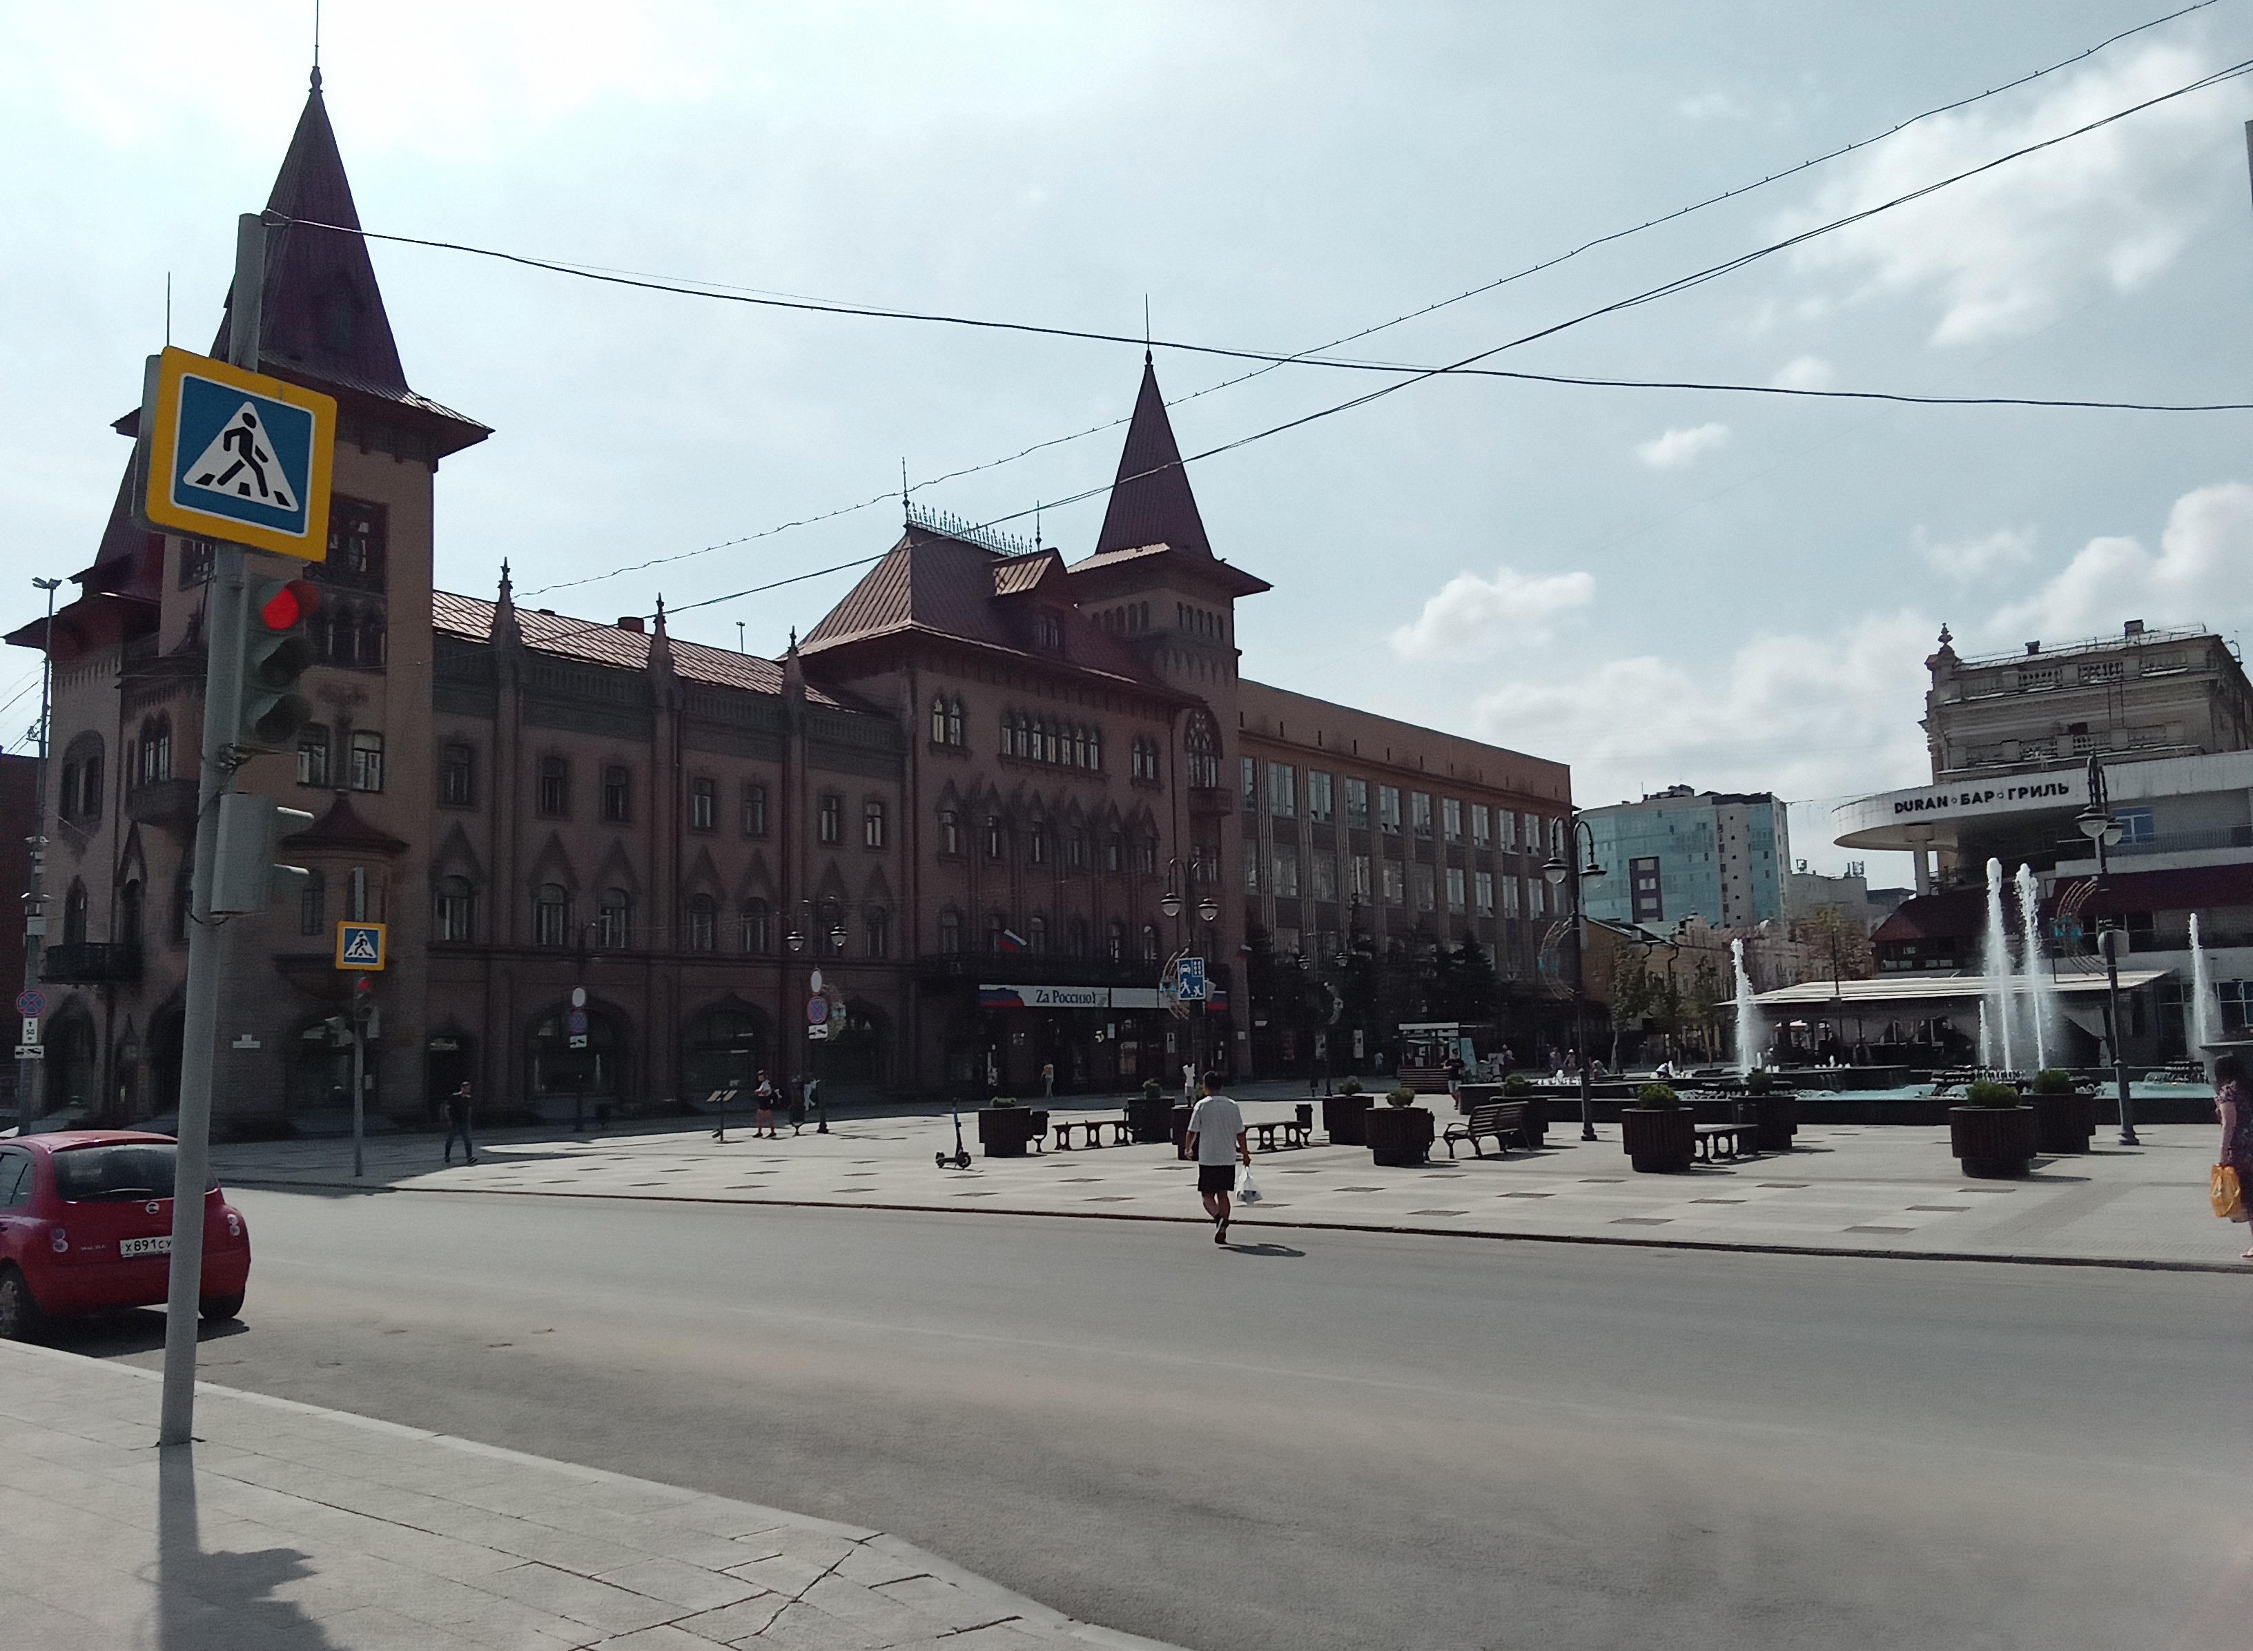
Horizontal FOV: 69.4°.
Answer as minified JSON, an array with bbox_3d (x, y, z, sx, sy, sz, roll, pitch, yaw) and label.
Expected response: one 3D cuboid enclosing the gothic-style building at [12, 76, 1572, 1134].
[{"bbox_3d":[-2.789,-3.570,87.048,16.000,34.472,93.330,-7,-10,38],"label":"gothic-style building"}]

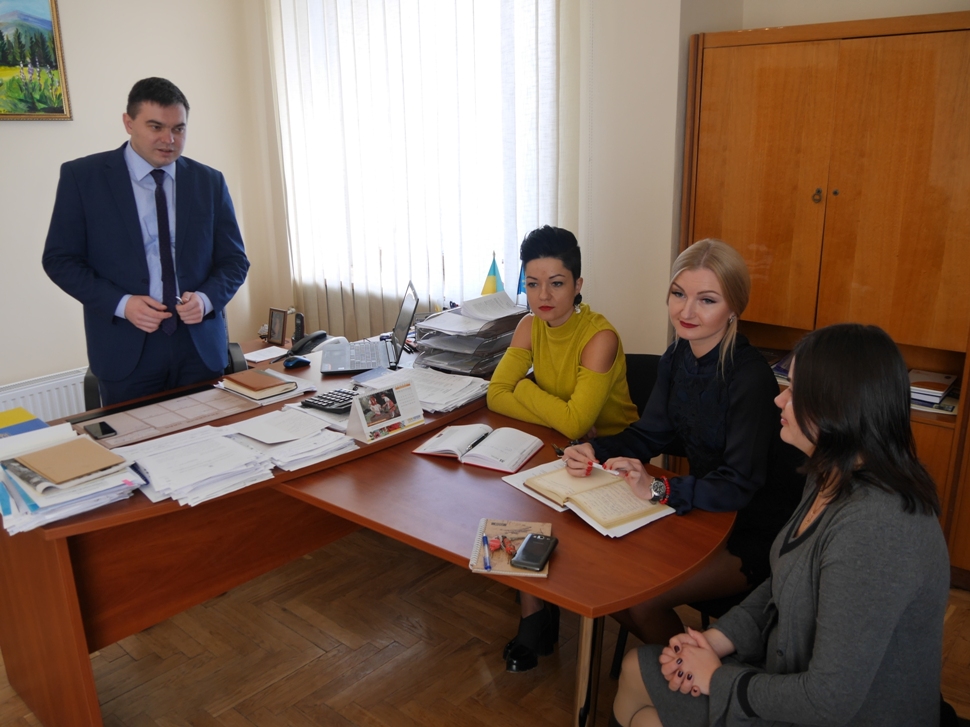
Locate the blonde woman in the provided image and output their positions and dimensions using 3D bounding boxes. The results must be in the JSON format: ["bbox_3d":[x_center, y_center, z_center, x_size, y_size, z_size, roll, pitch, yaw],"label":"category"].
[{"bbox_3d":[0.501,0.366,1.835,0.570,1.280,0.470,-10,18,-32],"label":"blonde woman"}]

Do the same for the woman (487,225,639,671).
[{"bbox_3d":[0.220,0.238,2.311,0.460,1.290,0.560,11,19,37],"label":"woman"}]

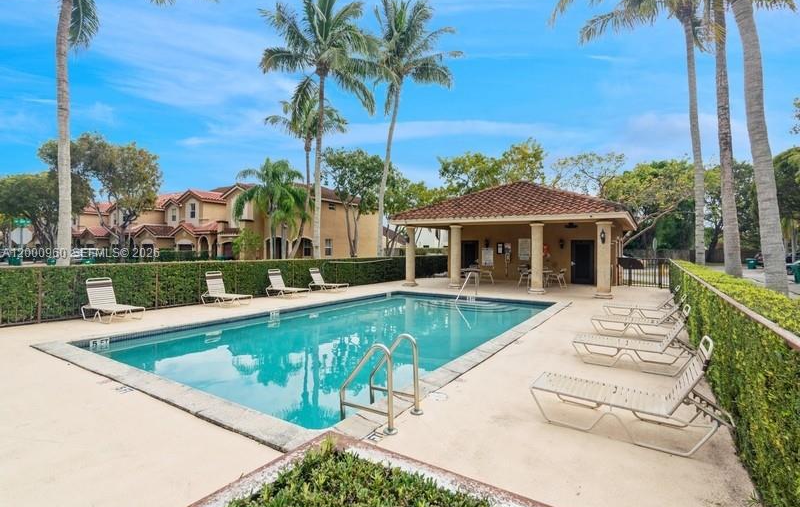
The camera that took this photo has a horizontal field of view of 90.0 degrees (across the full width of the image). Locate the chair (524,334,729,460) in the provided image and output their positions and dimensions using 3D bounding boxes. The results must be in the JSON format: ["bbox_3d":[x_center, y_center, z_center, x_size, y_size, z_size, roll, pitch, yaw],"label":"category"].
[{"bbox_3d":[2.106,1.173,3.760,1.570,0.935,0.626,1,1,32],"label":"chair"}]

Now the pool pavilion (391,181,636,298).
[{"bbox_3d":[6.013,-1.002,19.369,9.135,4.926,9.602,1,1,32],"label":"pool pavilion"}]

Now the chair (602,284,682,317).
[{"bbox_3d":[5.707,1.157,9.451,1.553,0.885,0.618,1,1,32],"label":"chair"}]

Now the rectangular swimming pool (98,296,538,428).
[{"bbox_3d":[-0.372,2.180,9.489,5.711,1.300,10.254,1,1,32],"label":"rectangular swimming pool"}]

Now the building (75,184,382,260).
[{"bbox_3d":[-20.460,-2.855,41.396,35.000,7.400,13.000,1,1,32],"label":"building"}]

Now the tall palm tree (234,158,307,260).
[{"bbox_3d":[-7.800,-2.260,24.050,4.400,7.000,4.400,1,1,32],"label":"tall palm tree"}]

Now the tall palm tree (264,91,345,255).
[{"bbox_3d":[-6.030,-4.680,25.580,5.100,11.800,5.100,1,1,0],"label":"tall palm tree"}]

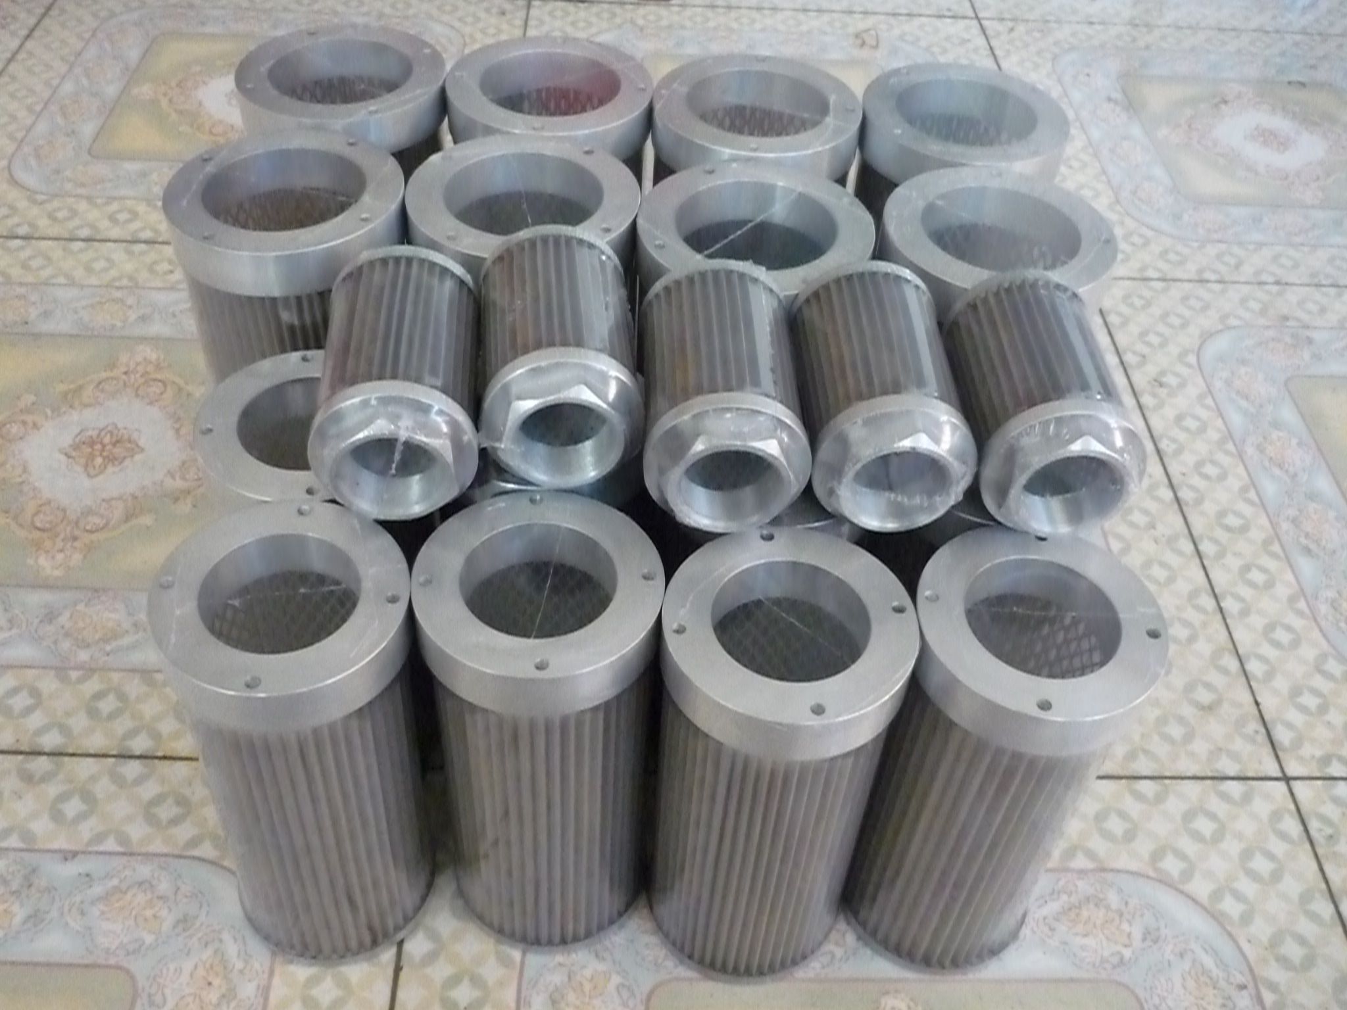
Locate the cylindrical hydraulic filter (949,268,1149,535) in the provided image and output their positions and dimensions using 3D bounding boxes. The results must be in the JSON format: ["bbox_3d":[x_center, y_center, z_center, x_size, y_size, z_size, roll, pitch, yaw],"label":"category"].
[{"bbox_3d":[0.166,-0.045,0.580,0.070,0.070,0.114,2,46,-3],"label":"cylindrical hydraulic filter"}]

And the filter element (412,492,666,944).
[{"bbox_3d":[-0.061,0.110,0.615,0.104,0.225,0.104,2,45,-3],"label":"filter element"}]

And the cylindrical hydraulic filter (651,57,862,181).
[{"bbox_3d":[0.040,-0.130,0.824,0.117,0.278,0.117,2,45,-3],"label":"cylindrical hydraulic filter"}]

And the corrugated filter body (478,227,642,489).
[{"bbox_3d":[-0.051,-0.065,0.581,0.071,0.071,0.109,-2,46,-7],"label":"corrugated filter body"}]

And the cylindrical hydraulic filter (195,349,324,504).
[{"bbox_3d":[-0.175,0.040,0.677,0.105,0.224,0.105,2,45,-3],"label":"cylindrical hydraulic filter"}]

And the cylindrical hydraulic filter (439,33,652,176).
[{"bbox_3d":[-0.078,-0.145,0.832,0.118,0.275,0.118,2,45,-3],"label":"cylindrical hydraulic filter"}]

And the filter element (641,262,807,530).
[{"bbox_3d":[0.021,-0.046,0.575,0.072,0.072,0.108,0,48,-5],"label":"filter element"}]

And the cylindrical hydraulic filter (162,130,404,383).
[{"bbox_3d":[-0.200,-0.060,0.736,0.117,0.278,0.117,2,45,-3],"label":"cylindrical hydraulic filter"}]

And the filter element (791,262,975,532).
[{"bbox_3d":[0.093,-0.047,0.576,0.070,0.070,0.114,1,46,-3],"label":"filter element"}]

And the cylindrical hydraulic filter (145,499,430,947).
[{"bbox_3d":[-0.169,0.114,0.603,0.104,0.225,0.104,2,45,-3],"label":"cylindrical hydraulic filter"}]

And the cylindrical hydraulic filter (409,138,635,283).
[{"bbox_3d":[-0.084,-0.062,0.749,0.118,0.275,0.118,2,45,-3],"label":"cylindrical hydraulic filter"}]

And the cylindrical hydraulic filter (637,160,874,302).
[{"bbox_3d":[0.033,-0.043,0.738,0.117,0.278,0.117,2,45,-3],"label":"cylindrical hydraulic filter"}]

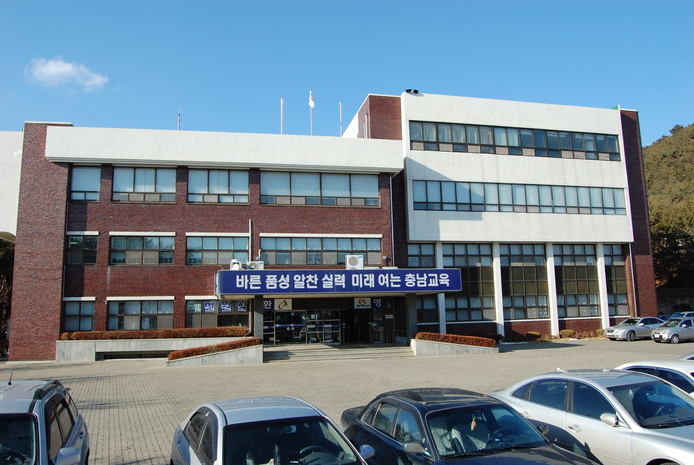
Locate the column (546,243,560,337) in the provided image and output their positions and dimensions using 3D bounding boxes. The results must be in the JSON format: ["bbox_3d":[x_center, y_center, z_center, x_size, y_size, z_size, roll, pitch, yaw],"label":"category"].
[{"bbox_3d":[14.946,4.178,38.058,0.420,6.878,0.420,1,-9,-12],"label":"column"}]

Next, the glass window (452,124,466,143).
[{"bbox_3d":[7.878,-6.939,36.904,1.050,1.399,0.100,1,-9,-12],"label":"glass window"}]

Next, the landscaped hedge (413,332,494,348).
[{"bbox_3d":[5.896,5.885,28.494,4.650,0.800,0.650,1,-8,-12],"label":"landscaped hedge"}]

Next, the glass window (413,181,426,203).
[{"bbox_3d":[4.975,-2.757,35.613,1.020,1.507,0.100,1,-9,-12],"label":"glass window"}]

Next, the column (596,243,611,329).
[{"bbox_3d":[19.149,4.141,39.270,0.450,6.741,0.420,1,-8,-14],"label":"column"}]

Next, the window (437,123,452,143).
[{"bbox_3d":[6.667,-6.838,35.858,0.930,1.374,0.120,1,-7,-12],"label":"window"}]

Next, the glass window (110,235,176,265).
[{"bbox_3d":[-11.786,1.010,30.275,3.679,1.752,0.150,1,-9,-12],"label":"glass window"}]

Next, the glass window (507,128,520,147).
[{"bbox_3d":[11.632,-6.594,36.543,1.011,1.328,0.120,0,-8,-12],"label":"glass window"}]

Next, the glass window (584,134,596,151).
[{"bbox_3d":[18.453,-6.827,39.781,1.100,1.338,0.100,1,-8,-14],"label":"glass window"}]

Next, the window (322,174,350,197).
[{"bbox_3d":[-0.719,-2.938,32.784,1.811,1.462,0.120,1,-7,-12],"label":"window"}]

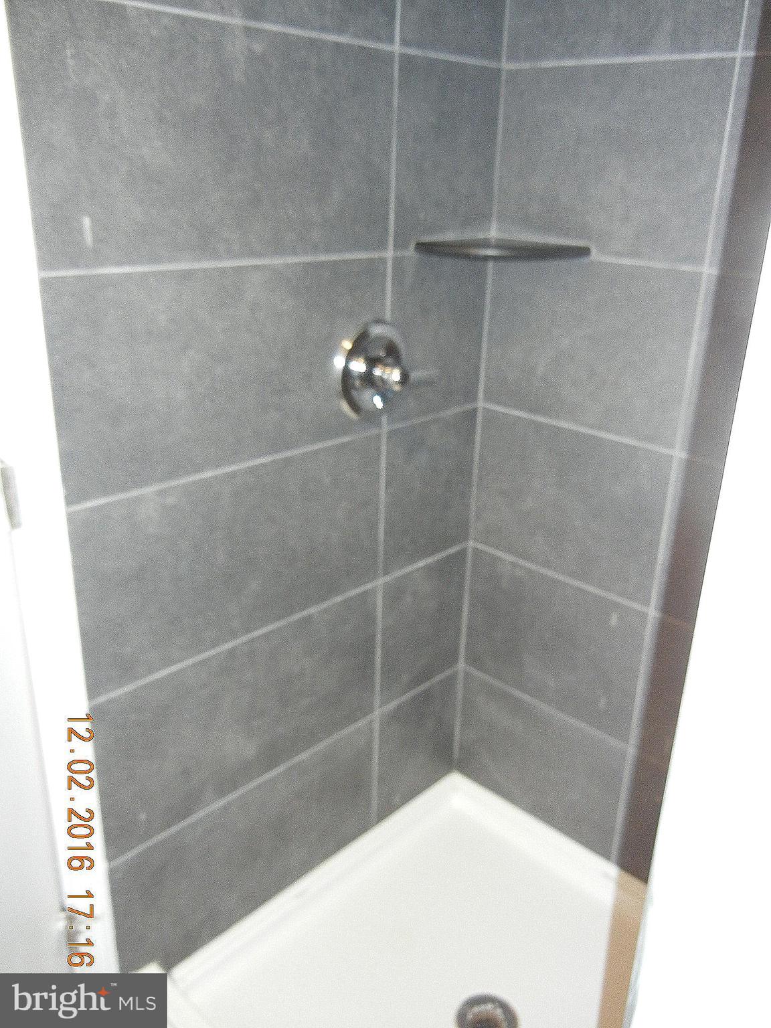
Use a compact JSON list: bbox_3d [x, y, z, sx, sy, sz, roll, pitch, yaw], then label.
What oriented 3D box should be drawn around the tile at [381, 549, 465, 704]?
[{"bbox_3d":[0.079,0.237,1.870,0.010,0.301,0.273,21,28,39],"label":"tile"}]

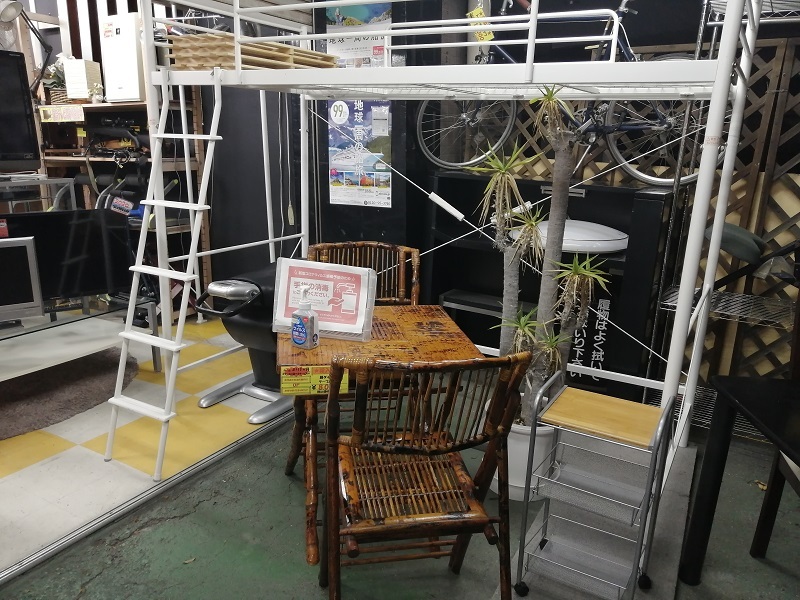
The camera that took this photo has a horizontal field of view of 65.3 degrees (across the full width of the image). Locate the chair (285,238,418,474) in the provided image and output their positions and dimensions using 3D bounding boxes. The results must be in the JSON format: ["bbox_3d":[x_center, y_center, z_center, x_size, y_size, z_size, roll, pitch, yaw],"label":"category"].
[{"bbox_3d":[-0.195,0.255,2.569,0.460,0.880,0.480,1,15,-4],"label":"chair"}]

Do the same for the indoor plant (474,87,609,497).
[{"bbox_3d":[0.510,0.012,2.333,0.490,1.520,0.440,2,15,0],"label":"indoor plant"}]

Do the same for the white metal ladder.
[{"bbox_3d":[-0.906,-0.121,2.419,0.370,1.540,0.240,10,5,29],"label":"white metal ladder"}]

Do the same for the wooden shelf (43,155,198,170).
[{"bbox_3d":[-1.878,-0.998,4.479,1.136,0.080,0.450,4,15,6],"label":"wooden shelf"}]

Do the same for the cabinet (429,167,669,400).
[{"bbox_3d":[0.866,-0.129,3.765,1.320,1.100,0.450,10,17,29],"label":"cabinet"}]

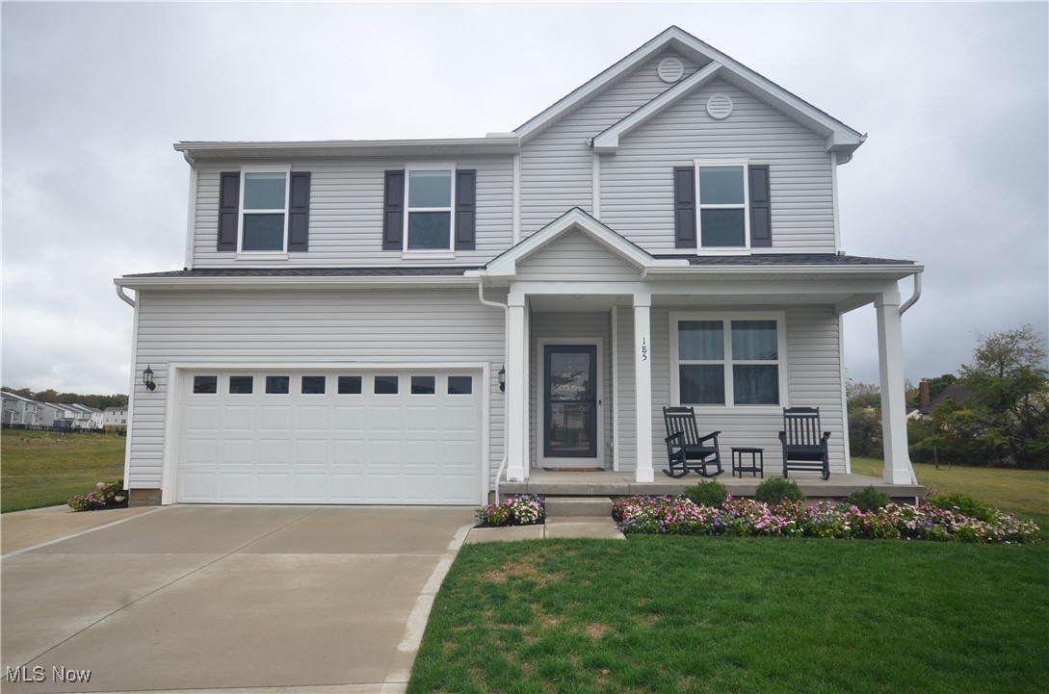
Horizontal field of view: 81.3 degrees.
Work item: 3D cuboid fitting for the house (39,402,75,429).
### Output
[{"bbox_3d":[-132.141,19.536,172.000,11.500,8.000,11.500,2,-6,-17],"label":"house"}]

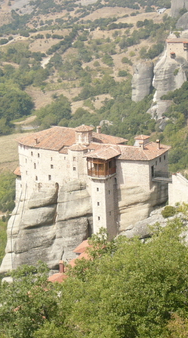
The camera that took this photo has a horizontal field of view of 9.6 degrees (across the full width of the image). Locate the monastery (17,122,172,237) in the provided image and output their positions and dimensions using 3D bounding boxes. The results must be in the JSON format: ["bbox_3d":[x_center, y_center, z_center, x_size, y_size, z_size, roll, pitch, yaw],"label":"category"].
[{"bbox_3d":[-0.412,1.639,227.948,28.950,20.747,16.405,7,18,29],"label":"monastery"}]

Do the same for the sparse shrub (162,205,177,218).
[{"bbox_3d":[14.646,8.245,217.000,2.800,2.400,2.600,7,18,29],"label":"sparse shrub"}]

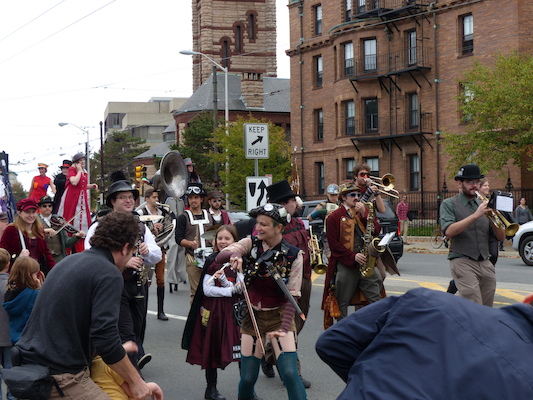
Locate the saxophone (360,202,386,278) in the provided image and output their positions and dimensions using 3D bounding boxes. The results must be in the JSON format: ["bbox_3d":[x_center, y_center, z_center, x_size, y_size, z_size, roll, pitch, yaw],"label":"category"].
[{"bbox_3d":[1.044,0.387,8.300,0.340,0.750,0.200,2,-4,40],"label":"saxophone"}]

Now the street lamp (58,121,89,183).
[{"bbox_3d":[-17.810,-2.595,78.529,2.750,9.000,0.350,-1,0,-22],"label":"street lamp"}]

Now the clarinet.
[{"bbox_3d":[-1.030,0.481,6.900,0.080,0.660,0.085,3,-20,-11],"label":"clarinet"}]

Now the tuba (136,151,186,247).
[{"bbox_3d":[-1.431,-0.021,11.600,0.780,1.280,0.700,-2,0,36],"label":"tuba"}]

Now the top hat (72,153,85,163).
[{"bbox_3d":[-3.355,-0.750,15.200,0.280,0.140,0.250,-16,0,31],"label":"top hat"}]

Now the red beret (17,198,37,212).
[{"bbox_3d":[-2.511,0.058,8.900,0.240,0.130,0.270,-5,1,-23],"label":"red beret"}]

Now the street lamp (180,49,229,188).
[{"bbox_3d":[-3.154,-2.880,42.056,2.600,9.100,0.350,-1,0,-22],"label":"street lamp"}]

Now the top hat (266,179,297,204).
[{"bbox_3d":[0.137,-0.069,7.500,0.295,0.175,0.260,-16,0,3],"label":"top hat"}]

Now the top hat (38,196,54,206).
[{"bbox_3d":[-3.142,0.016,12.100,0.260,0.130,0.290,-1,0,-11],"label":"top hat"}]

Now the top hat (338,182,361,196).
[{"bbox_3d":[0.851,-0.107,8.600,0.280,0.140,0.250,-6,2,44],"label":"top hat"}]

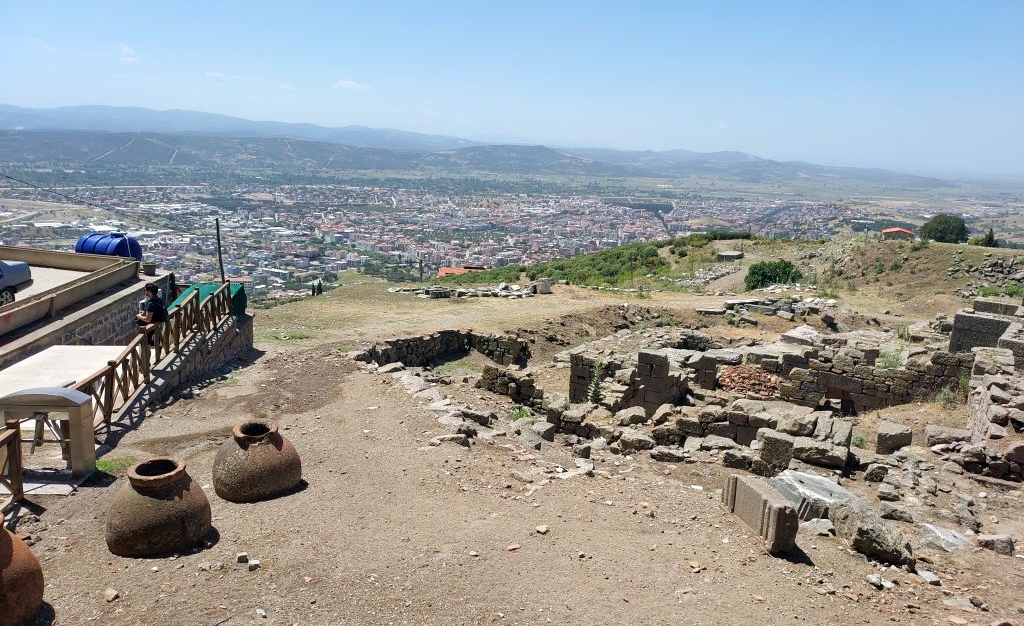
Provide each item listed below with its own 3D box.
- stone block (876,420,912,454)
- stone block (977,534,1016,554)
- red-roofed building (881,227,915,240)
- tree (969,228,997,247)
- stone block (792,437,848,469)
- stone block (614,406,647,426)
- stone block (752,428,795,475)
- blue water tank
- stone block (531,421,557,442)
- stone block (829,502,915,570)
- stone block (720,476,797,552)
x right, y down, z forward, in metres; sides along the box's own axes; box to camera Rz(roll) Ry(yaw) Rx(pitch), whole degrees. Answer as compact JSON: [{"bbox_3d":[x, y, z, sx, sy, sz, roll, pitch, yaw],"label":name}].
[{"bbox_3d":[6.039,2.015,13.210,0.500,0.350,0.460,3,11,10],"label":"stone block"},{"bbox_3d":[5.690,2.718,9.777,0.370,0.170,0.170,5,12,20],"label":"stone block"},{"bbox_3d":[59.340,-12.083,127.500,4.600,2.200,5.500,4,11,15],"label":"red-roofed building"},{"bbox_3d":[63.755,-10.141,112.000,3.400,2.800,3.200,8,13,31],"label":"tree"},{"bbox_3d":[4.728,2.151,12.758,0.740,0.300,0.360,4,11,12],"label":"stone block"},{"bbox_3d":[2.041,1.785,14.282,0.450,0.220,0.300,-1,11,-12],"label":"stone block"},{"bbox_3d":[3.945,2.046,12.425,0.460,0.540,0.400,6,12,22],"label":"stone block"},{"bbox_3d":[-11.833,-1.790,24.307,1.530,1.200,1.100,6,12,23],"label":"blue water tank"},{"bbox_3d":[0.538,1.903,13.217,0.300,0.230,0.230,8,13,29],"label":"stone block"},{"bbox_3d":[4.225,2.585,9.743,0.400,0.380,0.820,-7,14,-37],"label":"stone block"},{"bbox_3d":[2.984,2.375,10.056,0.270,0.520,1.150,-1,11,-14],"label":"stone block"}]

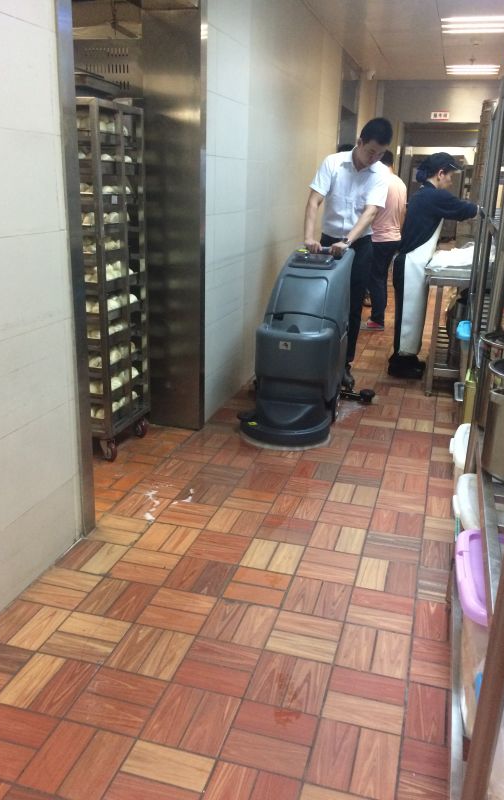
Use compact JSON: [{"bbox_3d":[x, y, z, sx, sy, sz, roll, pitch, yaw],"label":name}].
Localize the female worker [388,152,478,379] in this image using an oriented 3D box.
[{"bbox_3d":[1.271,-0.908,4.641,0.530,1.520,0.450,5,18,12],"label":"female worker"}]

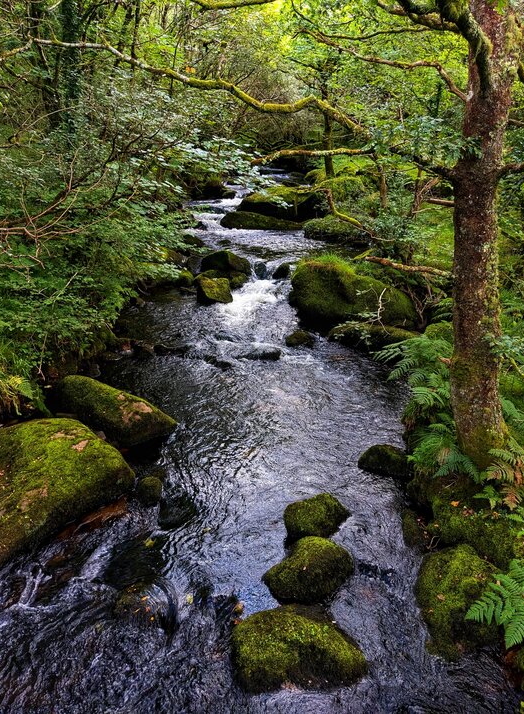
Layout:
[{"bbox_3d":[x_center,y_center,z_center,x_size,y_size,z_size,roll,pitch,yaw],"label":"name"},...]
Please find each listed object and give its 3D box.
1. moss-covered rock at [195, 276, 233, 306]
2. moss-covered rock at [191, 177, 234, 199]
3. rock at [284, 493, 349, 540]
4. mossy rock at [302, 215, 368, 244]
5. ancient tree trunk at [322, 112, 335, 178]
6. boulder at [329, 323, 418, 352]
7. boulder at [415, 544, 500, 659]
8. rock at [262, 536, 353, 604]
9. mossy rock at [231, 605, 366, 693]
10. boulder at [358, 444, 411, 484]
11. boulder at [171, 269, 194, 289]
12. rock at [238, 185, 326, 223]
[{"bbox_3d":[-0.974,-1.362,11.382,0.730,0.542,0.620,0,21,0],"label":"moss-covered rock"},{"bbox_3d":[-1.905,-6.499,21.420,1.677,0.831,1.426,0,21,0],"label":"moss-covered rock"},{"bbox_3d":[0.474,1.358,4.836,0.552,0.304,0.414,0,21,0],"label":"rock"},{"bbox_3d":[1.774,-3.042,13.217,1.507,0.639,1.055,0,22,0],"label":"mossy rock"},{"bbox_3d":[2.065,-6.568,17.300,0.300,1.950,0.300,0,22,0],"label":"ancient tree trunk"},{"bbox_3d":[1.835,-0.350,9.174,1.456,0.355,0.728,4,21,11],"label":"boulder"},{"bbox_3d":[1.310,1.542,3.695,0.496,0.572,0.571,0,22,0],"label":"boulder"},{"bbox_3d":[0.339,1.525,4.125,0.667,0.283,0.467,-6,23,-14],"label":"rock"},{"bbox_3d":[0.234,1.838,3.600,0.879,0.367,0.492,0,21,0],"label":"mossy rock"},{"bbox_3d":[1.204,1.005,5.448,0.492,0.255,0.394,0,22,0],"label":"boulder"},{"bbox_3d":[-1.754,-1.725,12.255,0.515,0.429,0.438,0,21,0],"label":"boulder"},{"bbox_3d":[0.683,-4.874,17.805,2.873,1.079,2.155,0,21,0],"label":"rock"}]

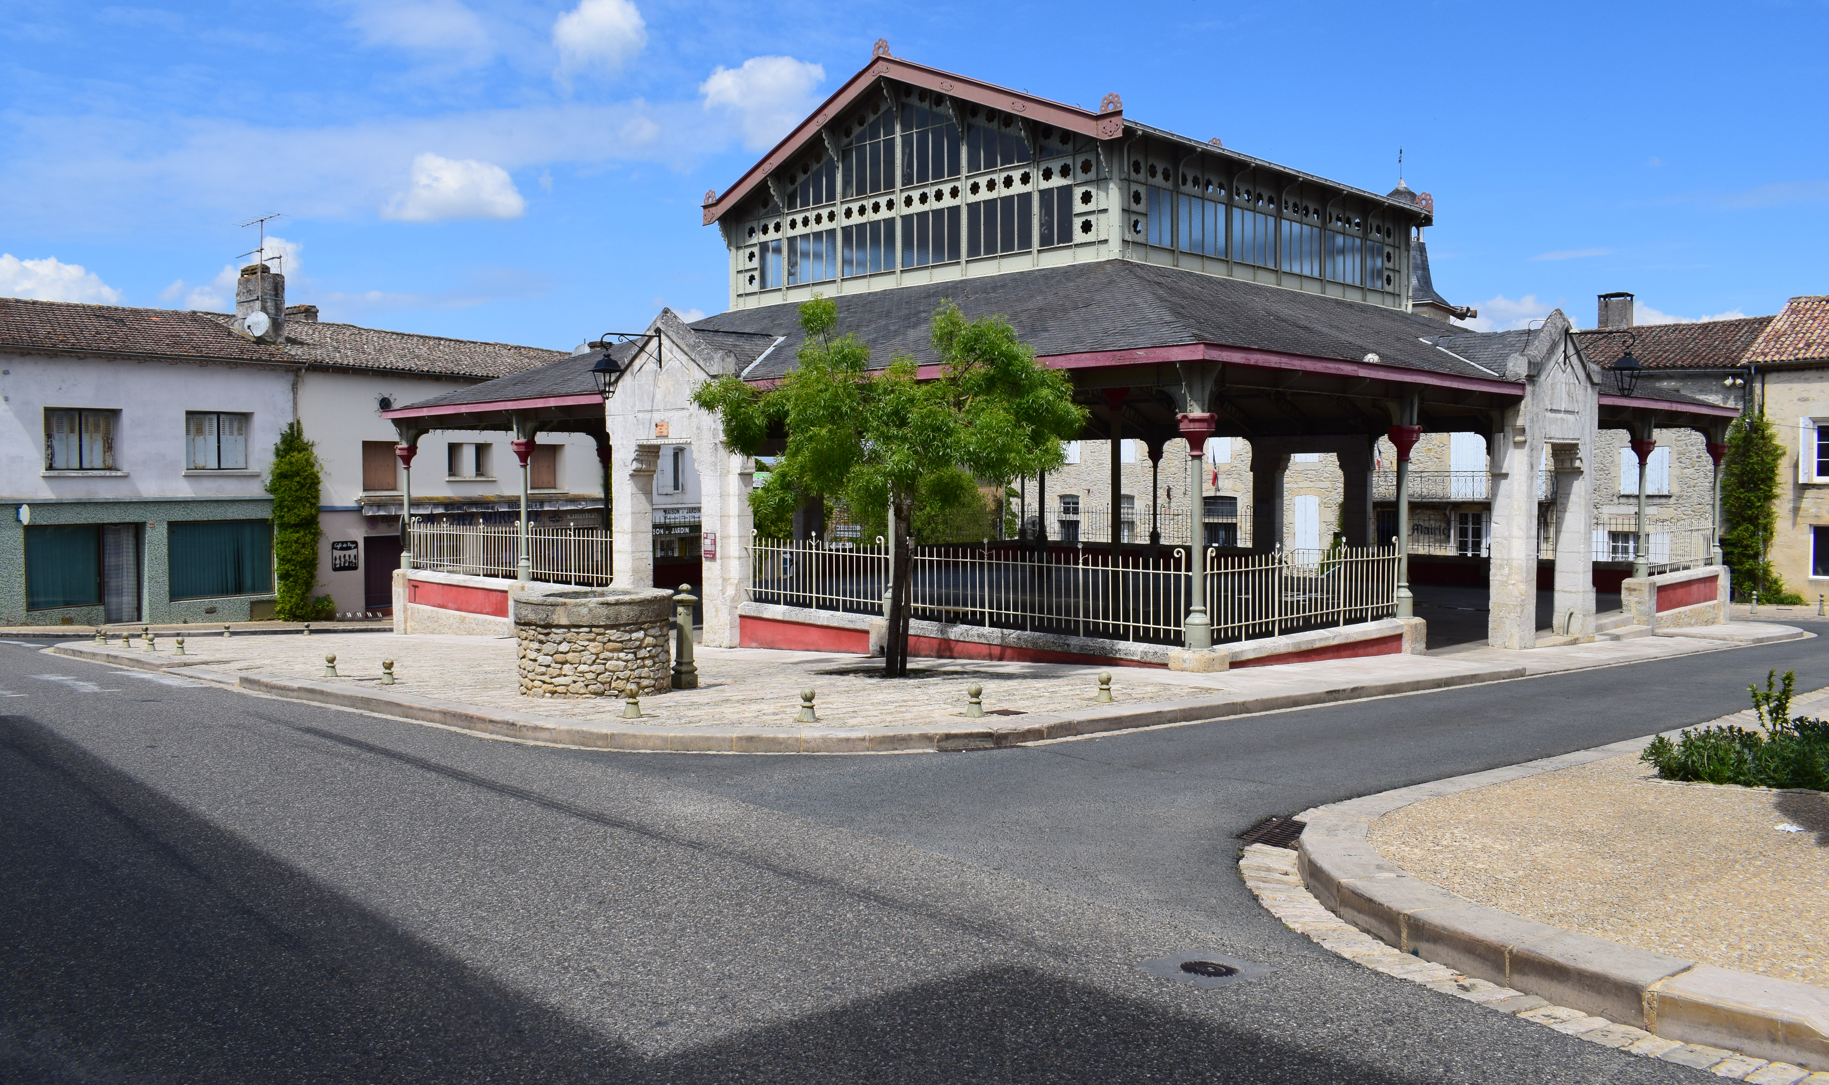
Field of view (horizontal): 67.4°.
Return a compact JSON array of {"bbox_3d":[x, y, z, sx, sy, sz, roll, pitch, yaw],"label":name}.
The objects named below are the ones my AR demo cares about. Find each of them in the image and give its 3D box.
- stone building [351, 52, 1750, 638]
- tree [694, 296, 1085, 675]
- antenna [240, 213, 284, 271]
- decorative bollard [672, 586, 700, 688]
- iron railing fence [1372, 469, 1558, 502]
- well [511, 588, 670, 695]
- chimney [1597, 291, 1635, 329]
[{"bbox_3d":[3.319,-3.824,29.558,20.431,11.130,21.041,3,4,45],"label":"stone building"},{"bbox_3d":[-0.272,-0.605,14.893,4.240,4.134,3.975,0,3,0],"label":"tree"},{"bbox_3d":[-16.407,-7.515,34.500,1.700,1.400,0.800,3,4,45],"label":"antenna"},{"bbox_3d":[-2.246,0.921,13.488,0.245,1.028,0.245,-2,3,-37],"label":"decorative bollard"},{"bbox_3d":[17.782,-1.844,44.800,6.200,1.000,0.600,0,3,3],"label":"iron railing fence"},{"bbox_3d":[-3.179,1.006,13.595,1.590,0.914,1.590,0,3,0],"label":"well"},{"bbox_3d":[23.785,-7.851,46.500,1.000,1.280,0.750,3,4,45],"label":"chimney"}]

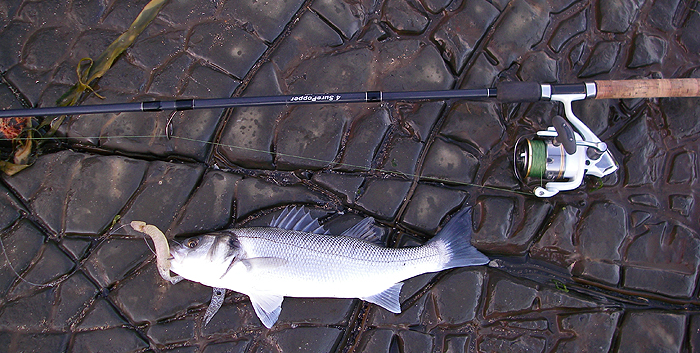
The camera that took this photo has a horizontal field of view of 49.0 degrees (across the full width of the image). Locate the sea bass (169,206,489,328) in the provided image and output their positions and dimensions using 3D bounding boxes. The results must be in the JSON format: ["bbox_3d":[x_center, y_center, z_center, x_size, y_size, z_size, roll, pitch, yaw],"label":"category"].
[{"bbox_3d":[-0.027,0.118,1.000,0.414,0.056,0.158,-1,81,0],"label":"sea bass"}]

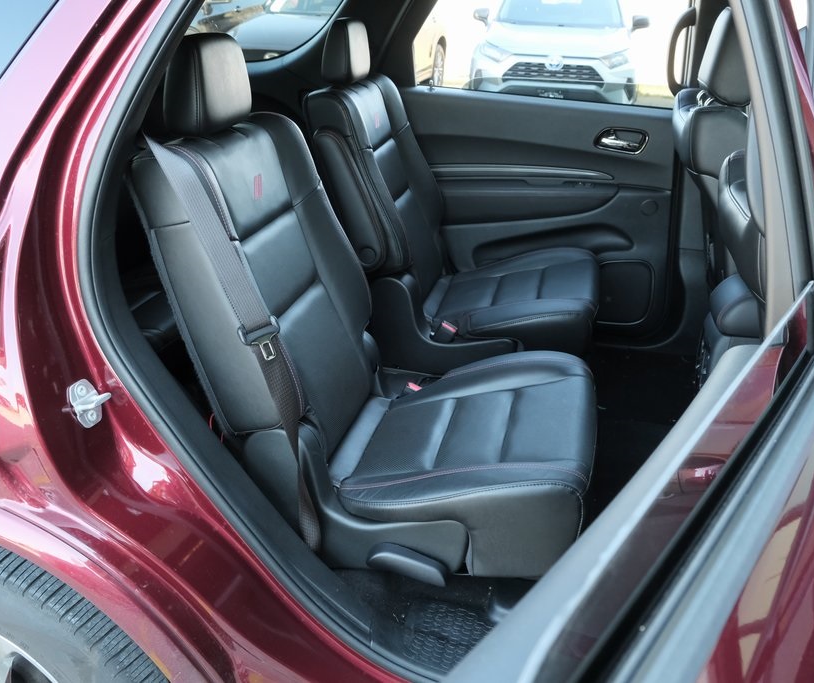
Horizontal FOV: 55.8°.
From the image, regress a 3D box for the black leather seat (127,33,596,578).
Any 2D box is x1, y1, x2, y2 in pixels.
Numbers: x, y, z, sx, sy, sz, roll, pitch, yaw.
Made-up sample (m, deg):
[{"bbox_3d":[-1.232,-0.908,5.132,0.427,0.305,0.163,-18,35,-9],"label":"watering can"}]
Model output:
[{"bbox_3d":[-0.014,-0.100,1.401,0.770,0.850,0.560,7,26,11],"label":"black leather seat"}]

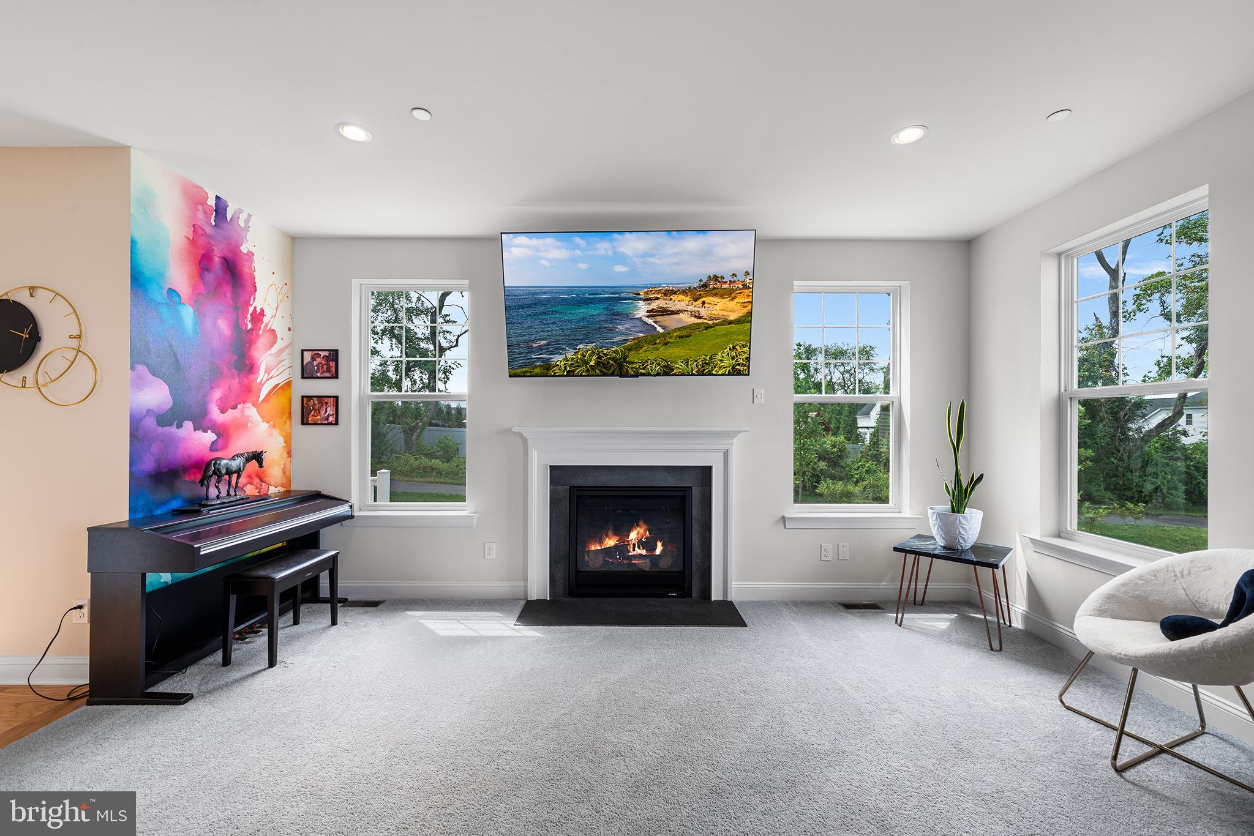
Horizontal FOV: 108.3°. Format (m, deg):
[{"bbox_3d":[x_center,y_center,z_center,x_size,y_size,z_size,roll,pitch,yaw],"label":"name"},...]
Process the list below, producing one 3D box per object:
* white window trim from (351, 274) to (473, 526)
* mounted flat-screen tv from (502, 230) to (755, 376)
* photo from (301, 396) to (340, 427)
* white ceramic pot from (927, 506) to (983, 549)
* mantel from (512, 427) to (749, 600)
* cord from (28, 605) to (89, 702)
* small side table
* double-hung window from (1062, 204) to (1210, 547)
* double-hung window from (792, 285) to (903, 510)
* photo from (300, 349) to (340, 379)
[{"bbox_3d":[-1.666,-0.123,3.496,1.000,1.884,0.160,0,-1,0],"label":"white window trim"},{"bbox_3d":[0.011,-0.771,3.129,1.700,0.967,0.050,0,11,1],"label":"mounted flat-screen tv"},{"bbox_3d":[-2.336,-0.057,3.454,0.294,0.234,0.022,0,-1,0],"label":"photo"},{"bbox_3d":[2.205,0.745,3.028,0.294,0.240,0.294,0,-1,0],"label":"white ceramic pot"},{"bbox_3d":[0.026,0.726,3.380,1.742,1.311,0.145,0,-1,0],"label":"mantel"},{"bbox_3d":[-2.817,1.156,2.251,0.363,0.416,0.139,0,-1,0],"label":"cord"},{"bbox_3d":[2.174,1.125,3.011,0.539,0.520,0.533,-1,-1,45],"label":"small side table"},{"bbox_3d":[2.785,-0.168,2.453,0.080,1.792,0.835,0,-1,0],"label":"double-hung window"},{"bbox_3d":[1.715,-0.156,3.608,0.888,1.792,0.080,0,-1,0],"label":"double-hung window"},{"bbox_3d":[-2.339,-0.411,3.459,0.294,0.231,0.022,0,-1,0],"label":"photo"}]

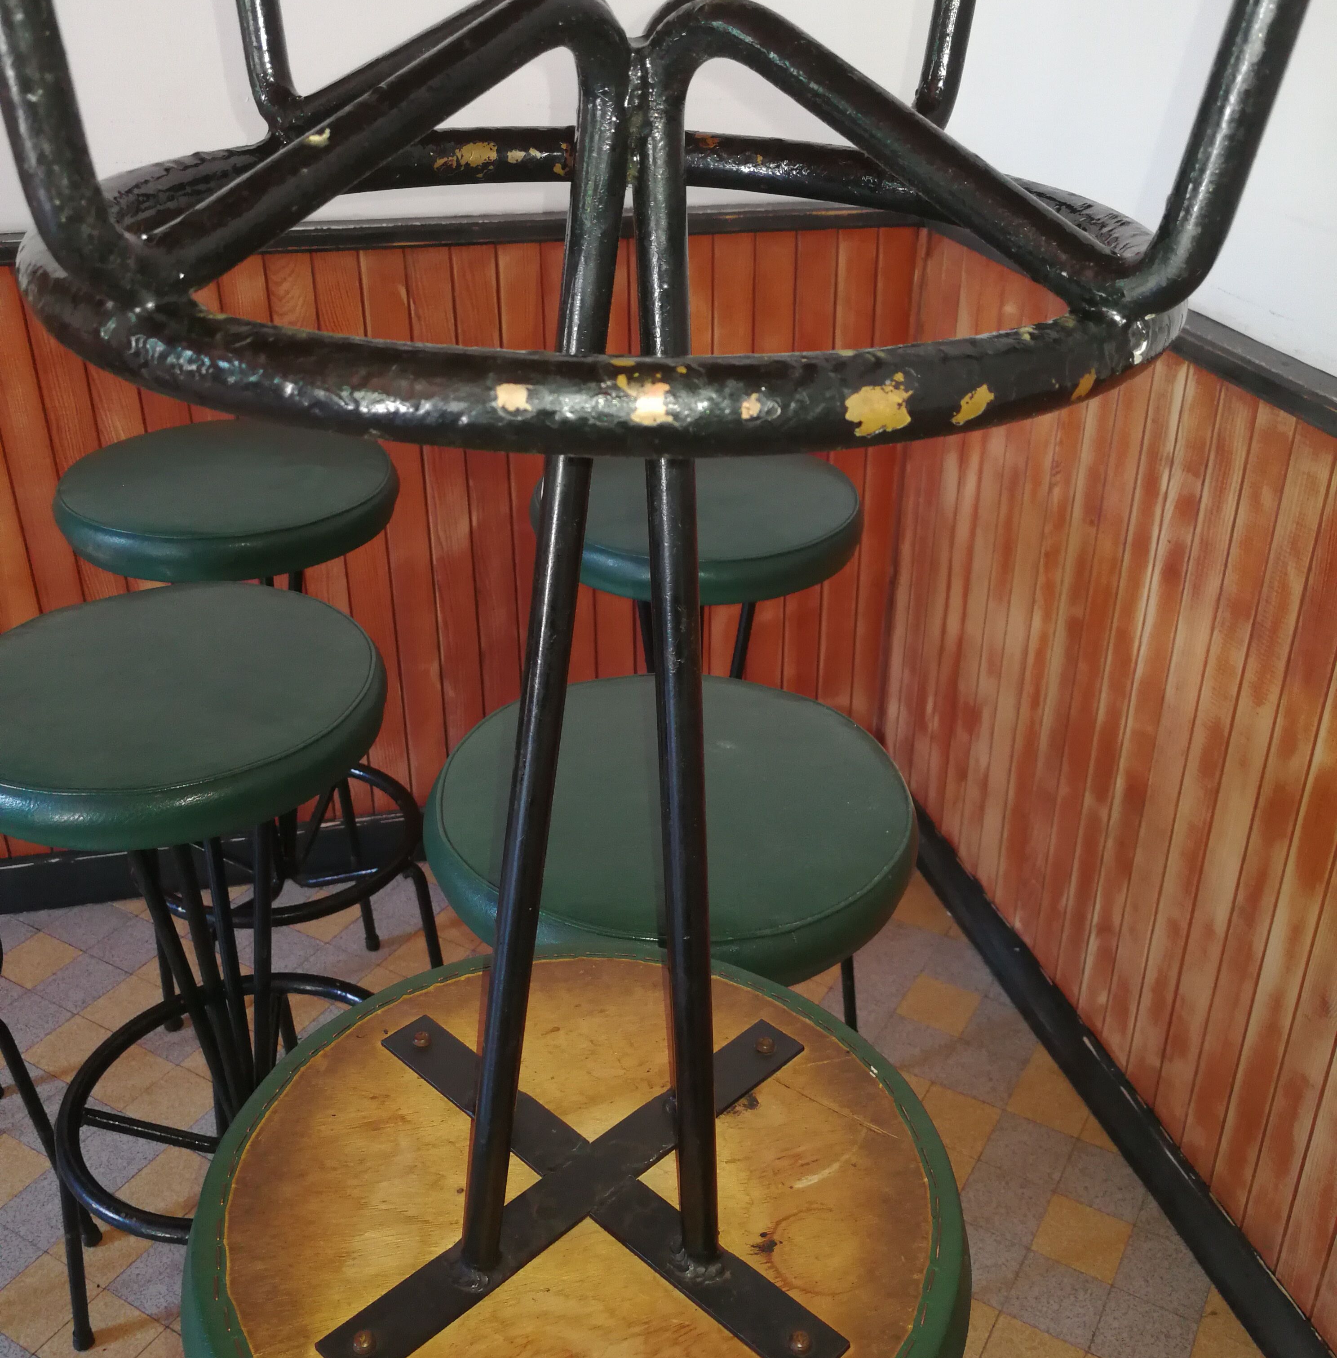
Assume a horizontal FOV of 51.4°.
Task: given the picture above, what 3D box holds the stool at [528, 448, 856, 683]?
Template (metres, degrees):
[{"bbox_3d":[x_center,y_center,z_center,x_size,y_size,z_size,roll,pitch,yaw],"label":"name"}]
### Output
[{"bbox_3d":[0.033,0.158,1.739,0.385,0.835,0.385,-25,37,-37],"label":"stool"}]

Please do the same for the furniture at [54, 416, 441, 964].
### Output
[{"bbox_3d":[-0.493,0.143,1.755,0.385,0.845,0.385,-19,34,-30],"label":"furniture"}]

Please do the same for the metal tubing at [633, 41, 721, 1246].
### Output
[{"bbox_3d":[0.007,0.034,0.515,0.018,0.489,0.018,-2,24,1],"label":"metal tubing"}]

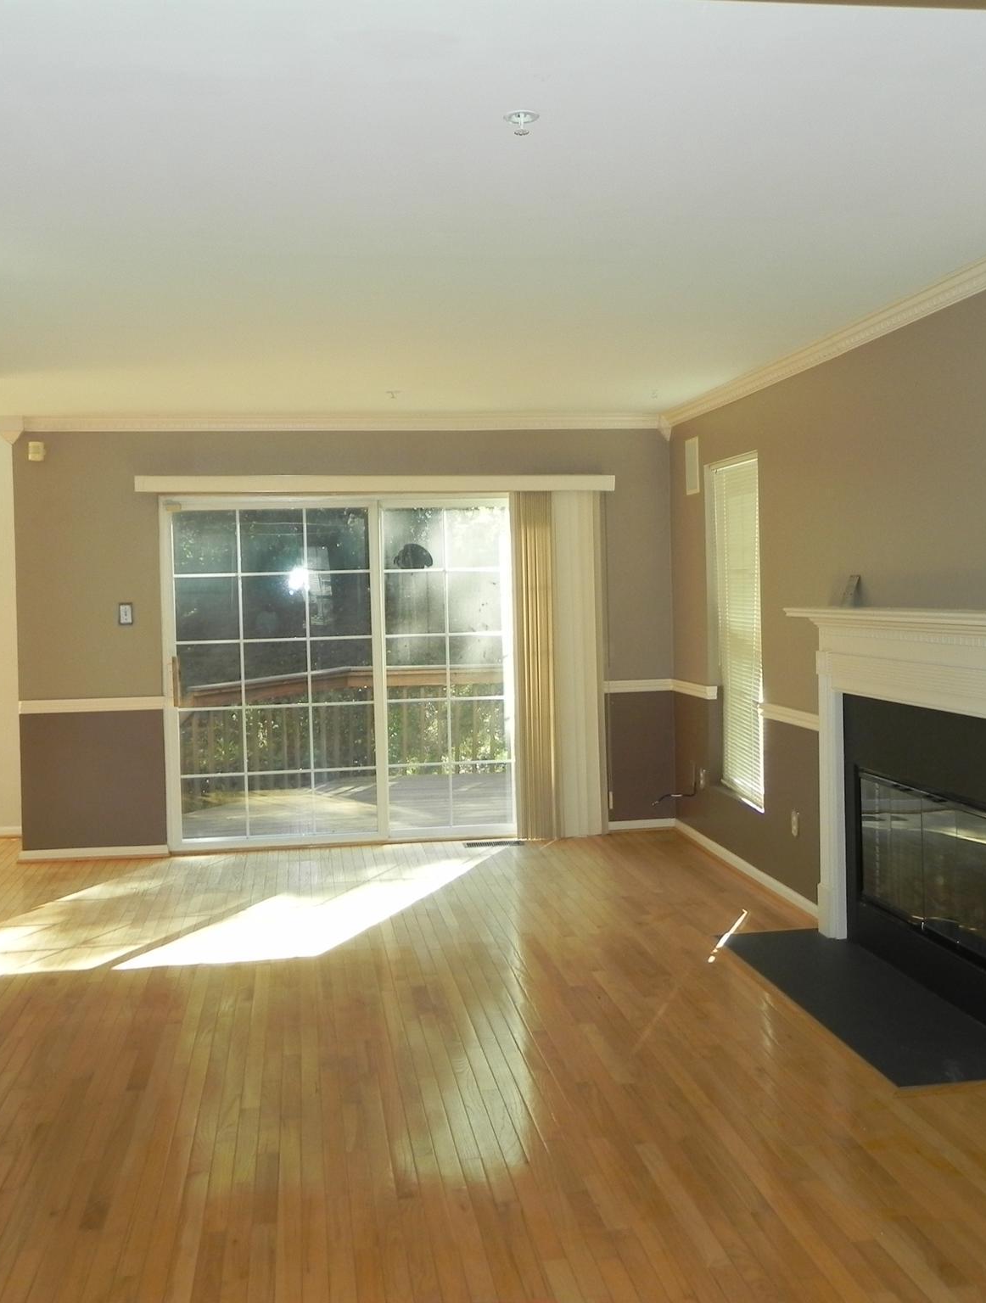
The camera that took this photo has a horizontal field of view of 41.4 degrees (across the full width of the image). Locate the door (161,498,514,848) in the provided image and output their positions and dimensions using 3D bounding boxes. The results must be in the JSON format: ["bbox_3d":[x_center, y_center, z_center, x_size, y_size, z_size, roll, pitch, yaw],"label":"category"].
[{"bbox_3d":[-0.728,0.107,7.455,2.215,1.990,0.120,-2,3,-8],"label":"door"}]

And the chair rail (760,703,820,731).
[{"bbox_3d":[1.333,0.284,5.801,0.036,0.071,0.820,-2,3,-8],"label":"chair rail"}]

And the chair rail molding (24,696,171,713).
[{"bbox_3d":[-2.211,0.295,7.212,0.780,0.071,0.030,-2,3,-8],"label":"chair rail molding"}]

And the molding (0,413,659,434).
[{"bbox_3d":[-0.807,-1.279,7.321,3.670,0.086,0.080,-2,3,-8],"label":"molding"}]

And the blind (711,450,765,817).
[{"bbox_3d":[1.276,-0.108,6.625,0.045,1.710,0.820,-2,3,-8],"label":"blind"}]

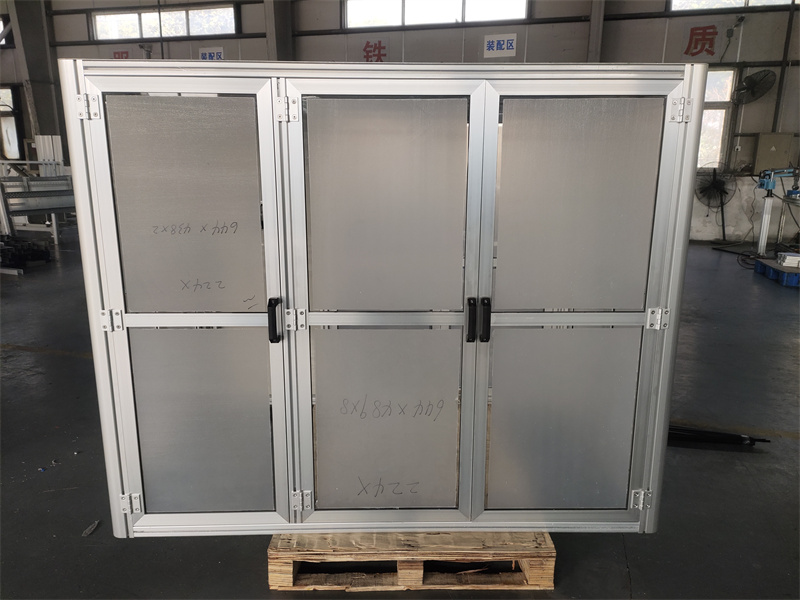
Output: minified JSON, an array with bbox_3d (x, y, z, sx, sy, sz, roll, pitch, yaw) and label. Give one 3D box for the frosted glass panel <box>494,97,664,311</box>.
[{"bbox_3d":[0.552,-0.287,1.662,0.489,0.644,0.006,0,11,-1],"label":"frosted glass panel"}]

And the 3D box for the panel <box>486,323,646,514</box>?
[{"bbox_3d":[0.551,0.412,1.804,0.489,0.644,0.006,0,11,-1],"label":"panel"}]

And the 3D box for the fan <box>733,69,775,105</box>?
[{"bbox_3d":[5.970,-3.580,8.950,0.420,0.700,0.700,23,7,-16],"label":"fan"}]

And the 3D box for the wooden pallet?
[{"bbox_3d":[0.033,0.784,2.435,0.968,0.147,1.320,0,11,-1],"label":"wooden pallet"}]

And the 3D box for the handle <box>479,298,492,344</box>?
[{"bbox_3d":[0.272,0.062,1.684,0.029,0.138,0.043,0,11,-1],"label":"handle"}]

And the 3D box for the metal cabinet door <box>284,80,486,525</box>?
[{"bbox_3d":[-0.043,0.060,1.723,0.586,1.451,0.045,0,11,-1],"label":"metal cabinet door"}]

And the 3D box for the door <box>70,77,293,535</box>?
[{"bbox_3d":[-0.640,0.069,1.697,0.550,1.455,0.050,0,11,-1],"label":"door"}]

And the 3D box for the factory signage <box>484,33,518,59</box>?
[{"bbox_3d":[1.884,-4.771,9.980,0.590,0.395,0.020,3,13,13],"label":"factory signage"}]

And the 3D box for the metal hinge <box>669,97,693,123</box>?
[{"bbox_3d":[0.840,-0.566,1.583,0.065,0.071,0.012,0,11,-1],"label":"metal hinge"}]

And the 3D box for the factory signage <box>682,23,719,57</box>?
[{"bbox_3d":[5.210,-4.500,9.210,0.520,0.500,0.030,3,13,13],"label":"factory signage"}]

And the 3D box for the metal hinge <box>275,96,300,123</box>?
[{"bbox_3d":[-0.330,-0.561,1.567,0.065,0.071,0.012,0,11,-1],"label":"metal hinge"}]

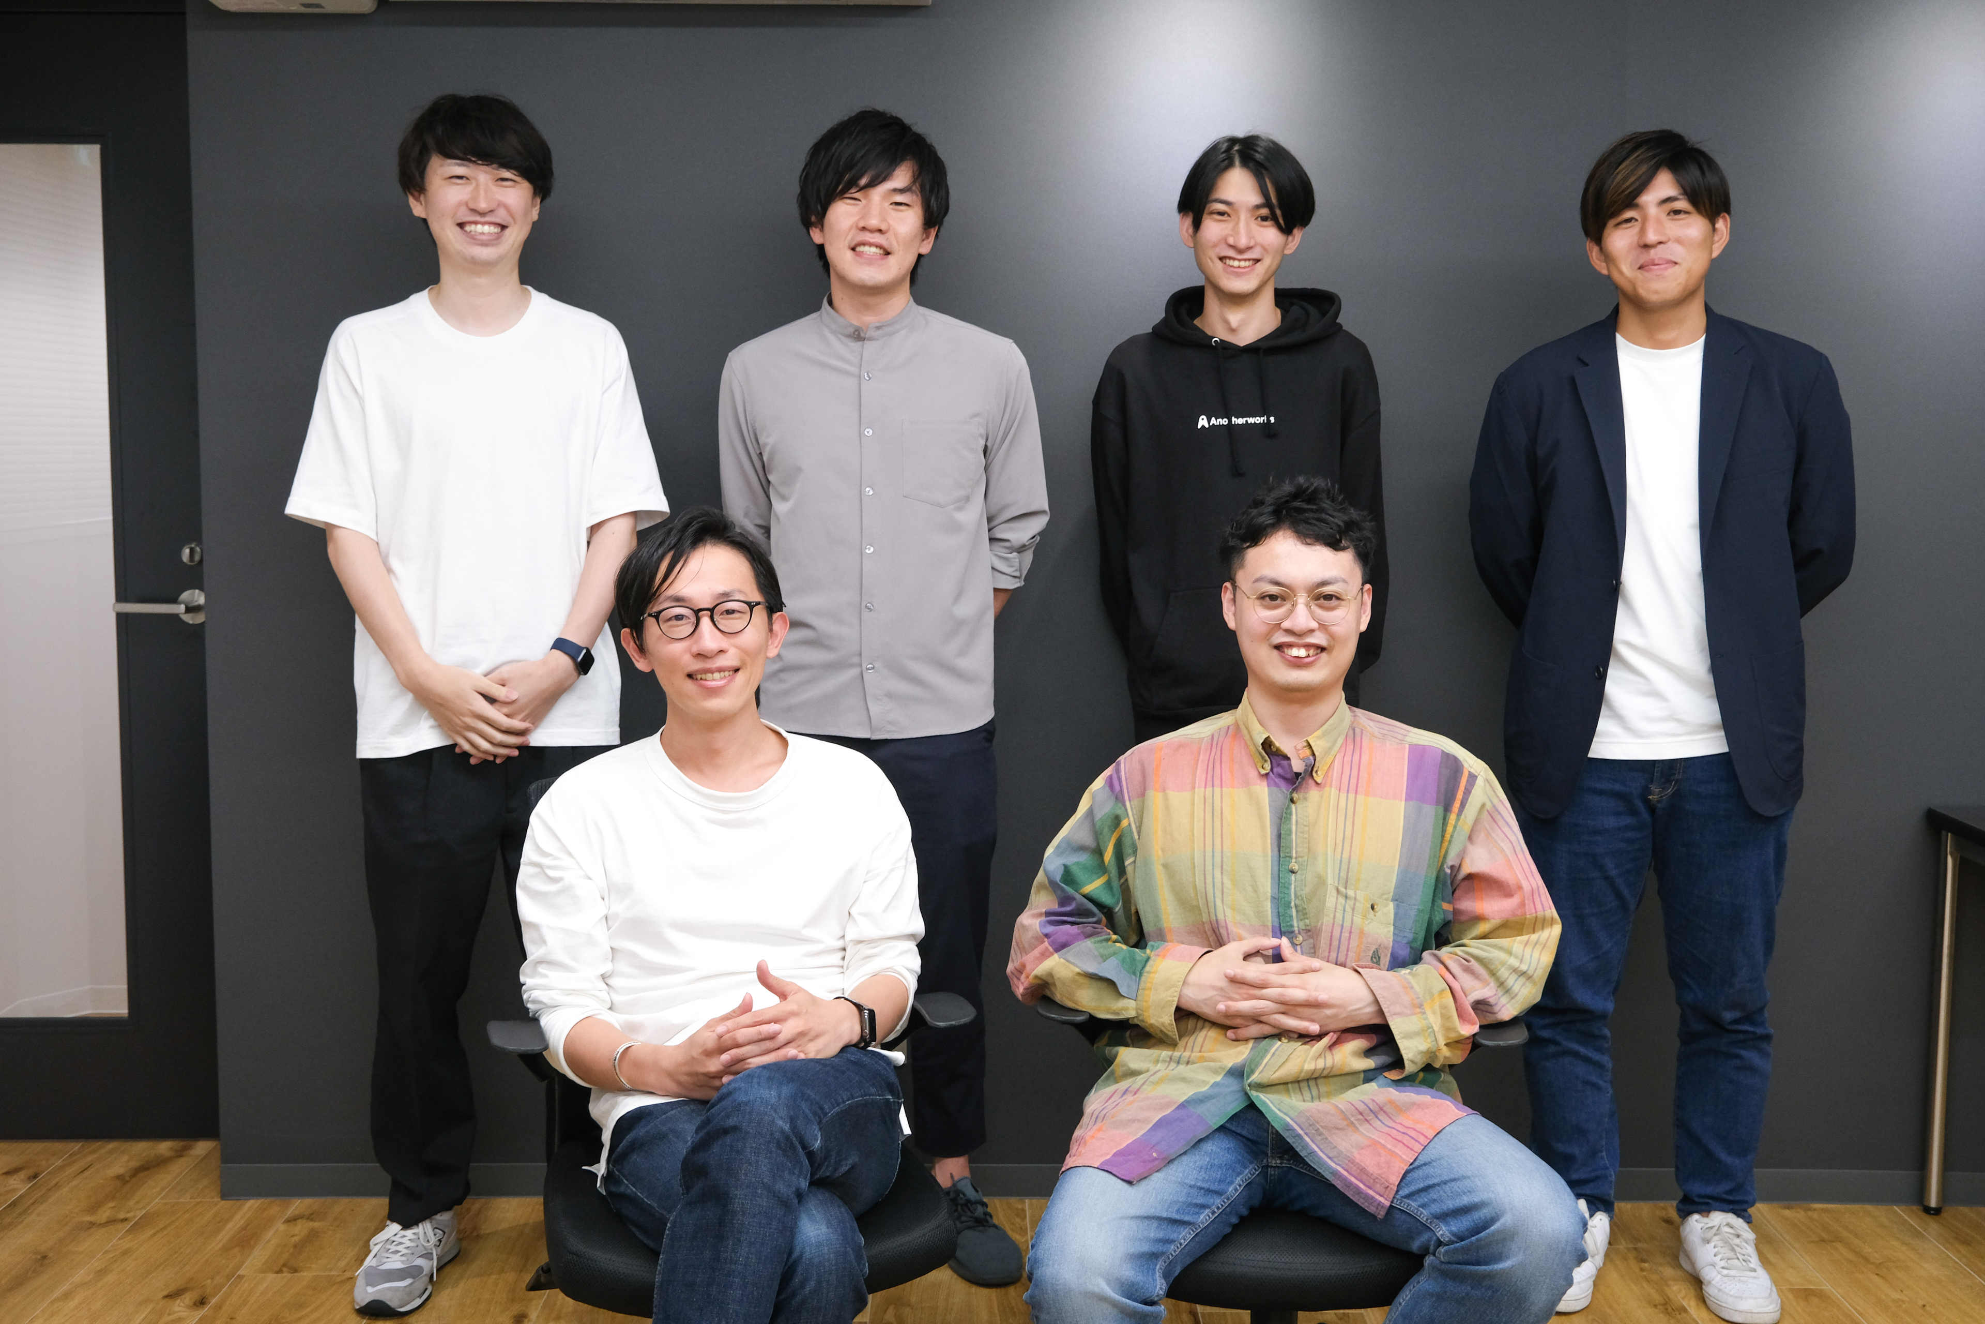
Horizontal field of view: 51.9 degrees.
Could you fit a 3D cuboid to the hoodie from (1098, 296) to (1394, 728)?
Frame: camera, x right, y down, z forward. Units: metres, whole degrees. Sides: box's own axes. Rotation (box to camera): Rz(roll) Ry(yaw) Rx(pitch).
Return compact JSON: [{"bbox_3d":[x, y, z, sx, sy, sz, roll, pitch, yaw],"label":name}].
[{"bbox_3d":[0.380,-0.239,3.131,0.460,0.665,0.330,1,6,5],"label":"hoodie"}]

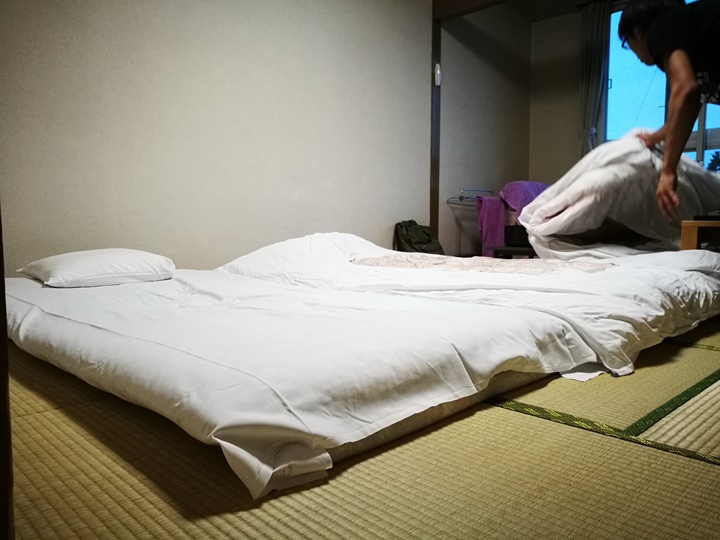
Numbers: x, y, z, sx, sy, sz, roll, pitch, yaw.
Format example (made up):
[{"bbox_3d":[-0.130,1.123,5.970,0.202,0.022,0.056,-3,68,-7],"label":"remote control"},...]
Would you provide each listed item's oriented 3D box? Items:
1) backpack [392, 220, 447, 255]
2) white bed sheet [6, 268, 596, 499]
[{"bbox_3d":[0.443,-0.168,4.164,0.357,0.409,0.220,-4,6,-44],"label":"backpack"},{"bbox_3d":[-0.505,0.137,1.711,0.980,0.139,2.036,-4,6,-44],"label":"white bed sheet"}]

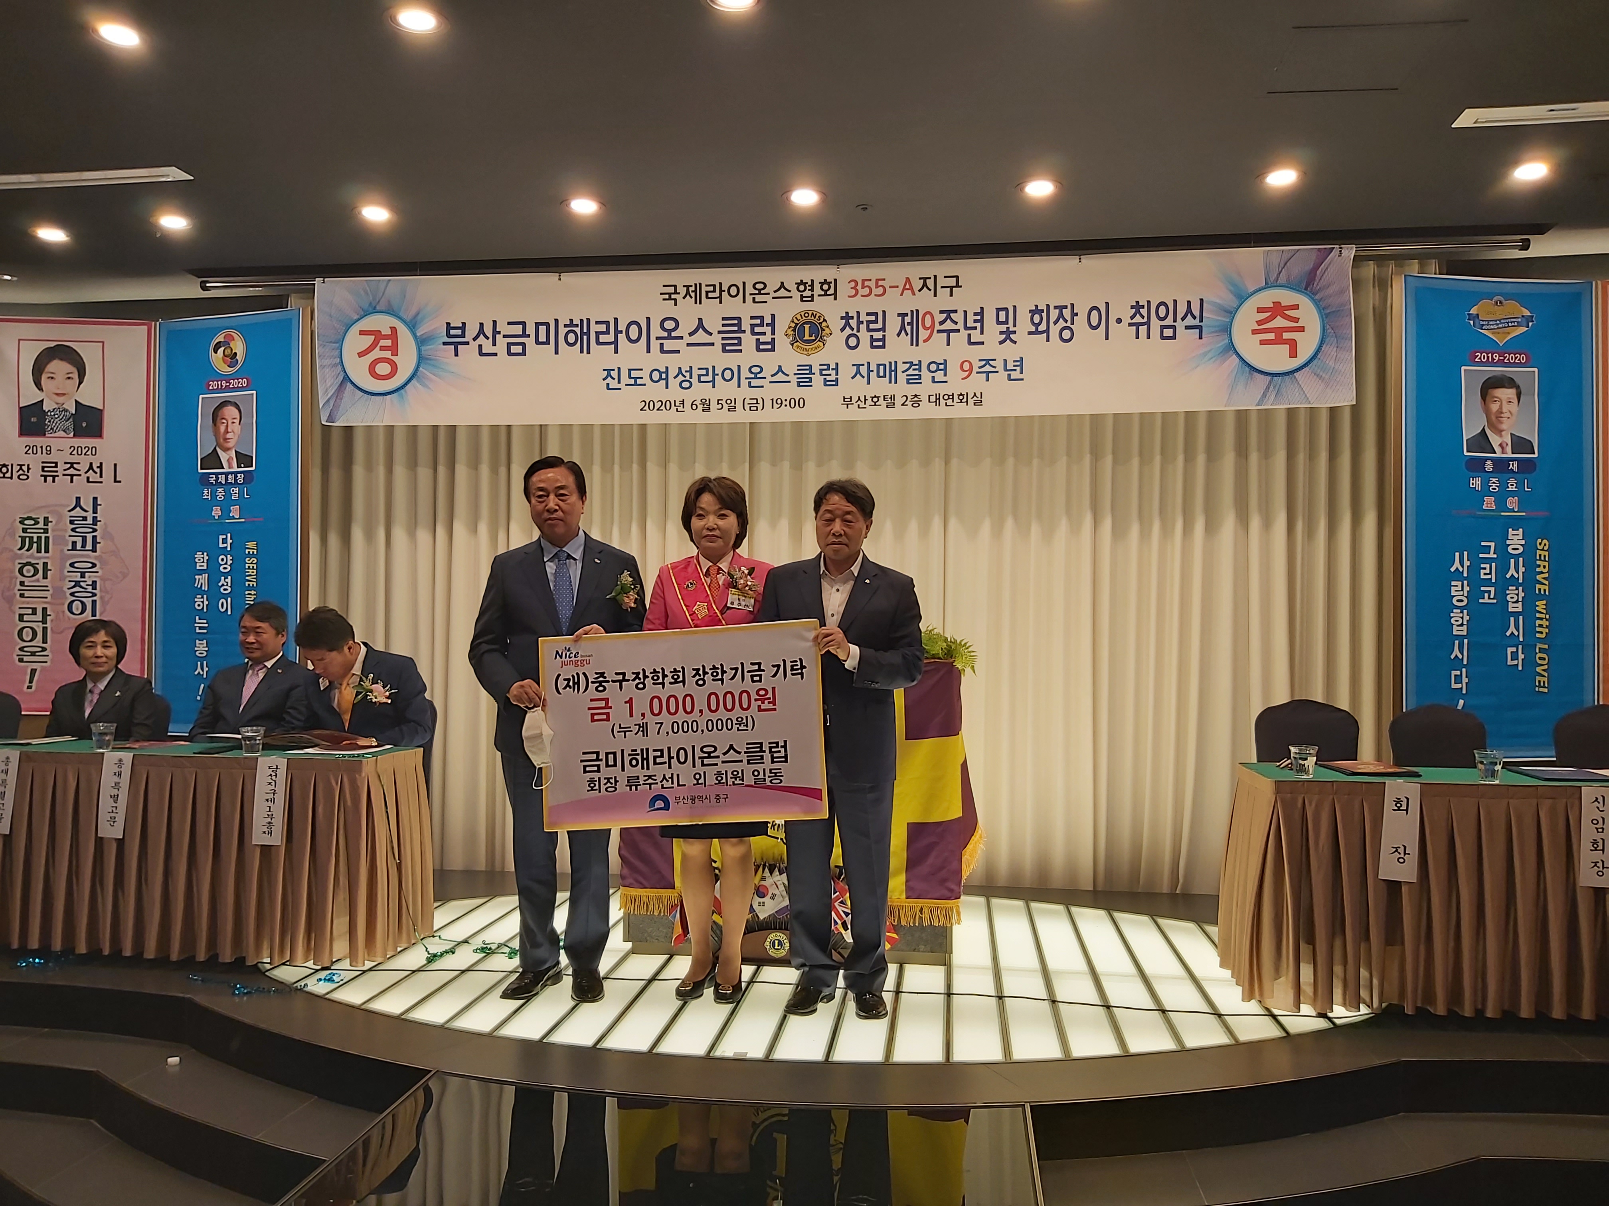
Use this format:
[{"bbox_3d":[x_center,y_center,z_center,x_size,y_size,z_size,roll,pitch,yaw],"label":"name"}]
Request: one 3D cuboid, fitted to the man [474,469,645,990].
[{"bbox_3d":[-0.793,0.393,3.880,0.560,1.740,0.420,0,-1,0],"label":"man"}]

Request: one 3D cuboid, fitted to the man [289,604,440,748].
[{"bbox_3d":[-1.723,0.650,4.660,0.580,1.250,0.820,0,-1,8],"label":"man"}]

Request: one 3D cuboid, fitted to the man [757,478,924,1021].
[{"bbox_3d":[0.111,0.433,3.730,0.530,1.660,0.420,0,-1,5],"label":"man"}]

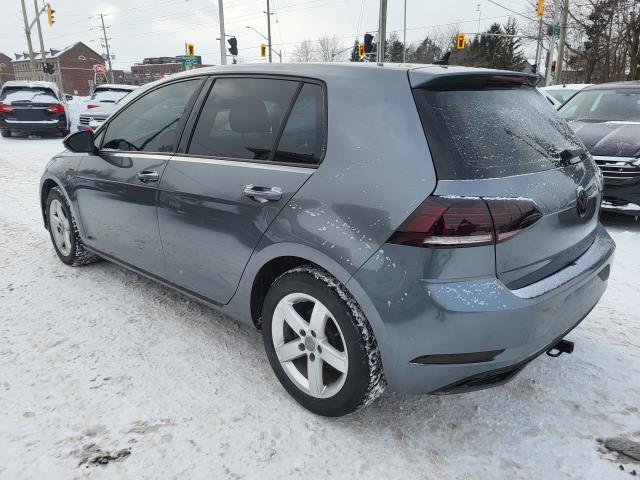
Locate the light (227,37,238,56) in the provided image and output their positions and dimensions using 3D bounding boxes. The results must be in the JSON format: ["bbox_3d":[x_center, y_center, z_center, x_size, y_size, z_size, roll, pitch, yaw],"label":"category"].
[{"bbox_3d":[-3.530,-7.839,19.504,0.420,0.700,0.380,-1,16,-5],"label":"light"}]

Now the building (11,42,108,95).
[{"bbox_3d":[-62.851,-40.340,117.121,17.500,13.700,12.500,9,18,28],"label":"building"}]

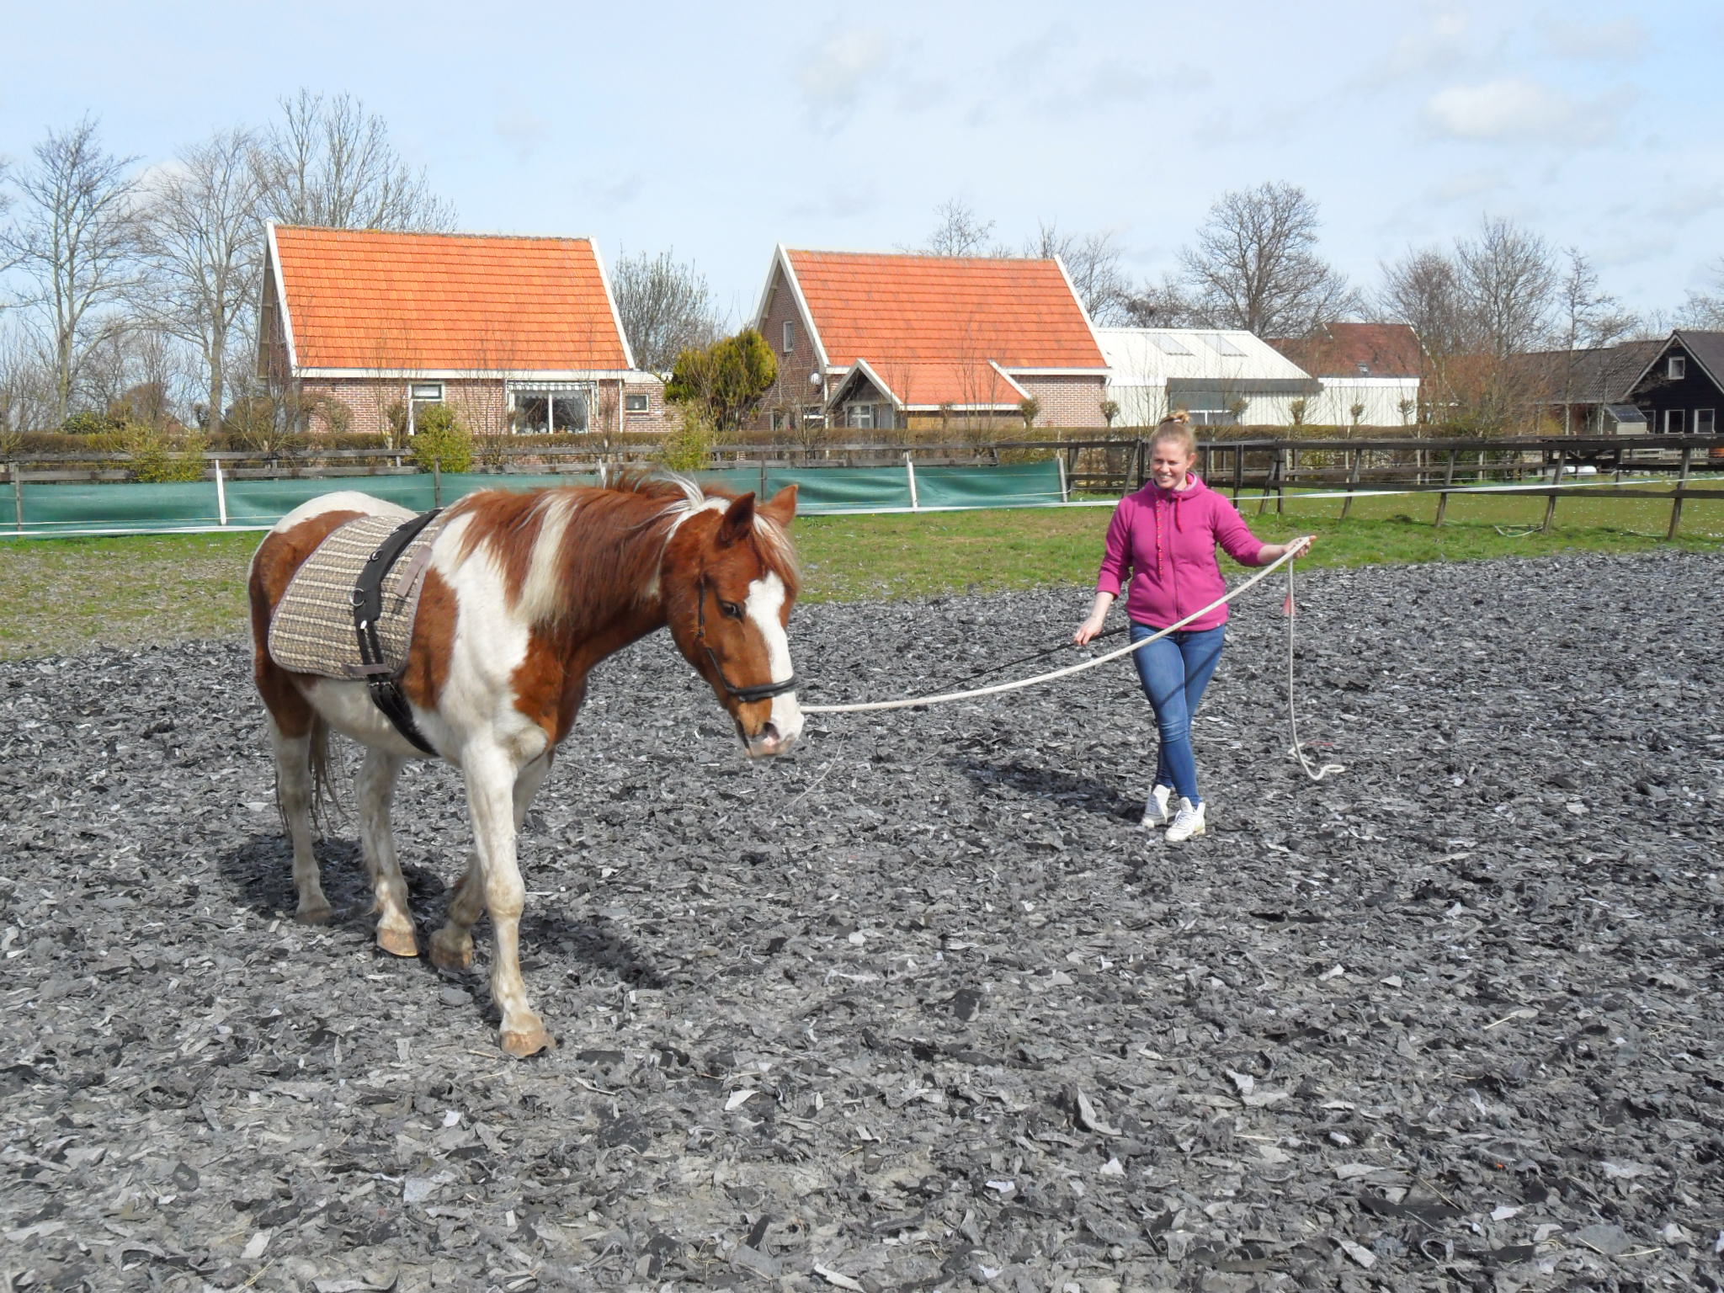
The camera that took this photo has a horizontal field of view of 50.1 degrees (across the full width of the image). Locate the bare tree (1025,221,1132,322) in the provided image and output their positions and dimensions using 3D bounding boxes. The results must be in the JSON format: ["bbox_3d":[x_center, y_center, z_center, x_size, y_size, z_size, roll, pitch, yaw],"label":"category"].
[{"bbox_3d":[9.726,-13.975,82.906,5.160,10.190,5.160,0,7,0],"label":"bare tree"}]

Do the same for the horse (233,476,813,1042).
[{"bbox_3d":[-1.137,0.258,5.542,0.660,1.570,2.360,-6,8,-39],"label":"horse"}]

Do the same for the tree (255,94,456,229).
[{"bbox_3d":[-19.264,-14.226,70.767,7.890,13.910,7.890,0,7,0],"label":"tree"}]

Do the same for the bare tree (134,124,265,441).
[{"bbox_3d":[-19.806,-10.117,55.187,4.200,10.593,4.200,-1,6,0],"label":"bare tree"}]

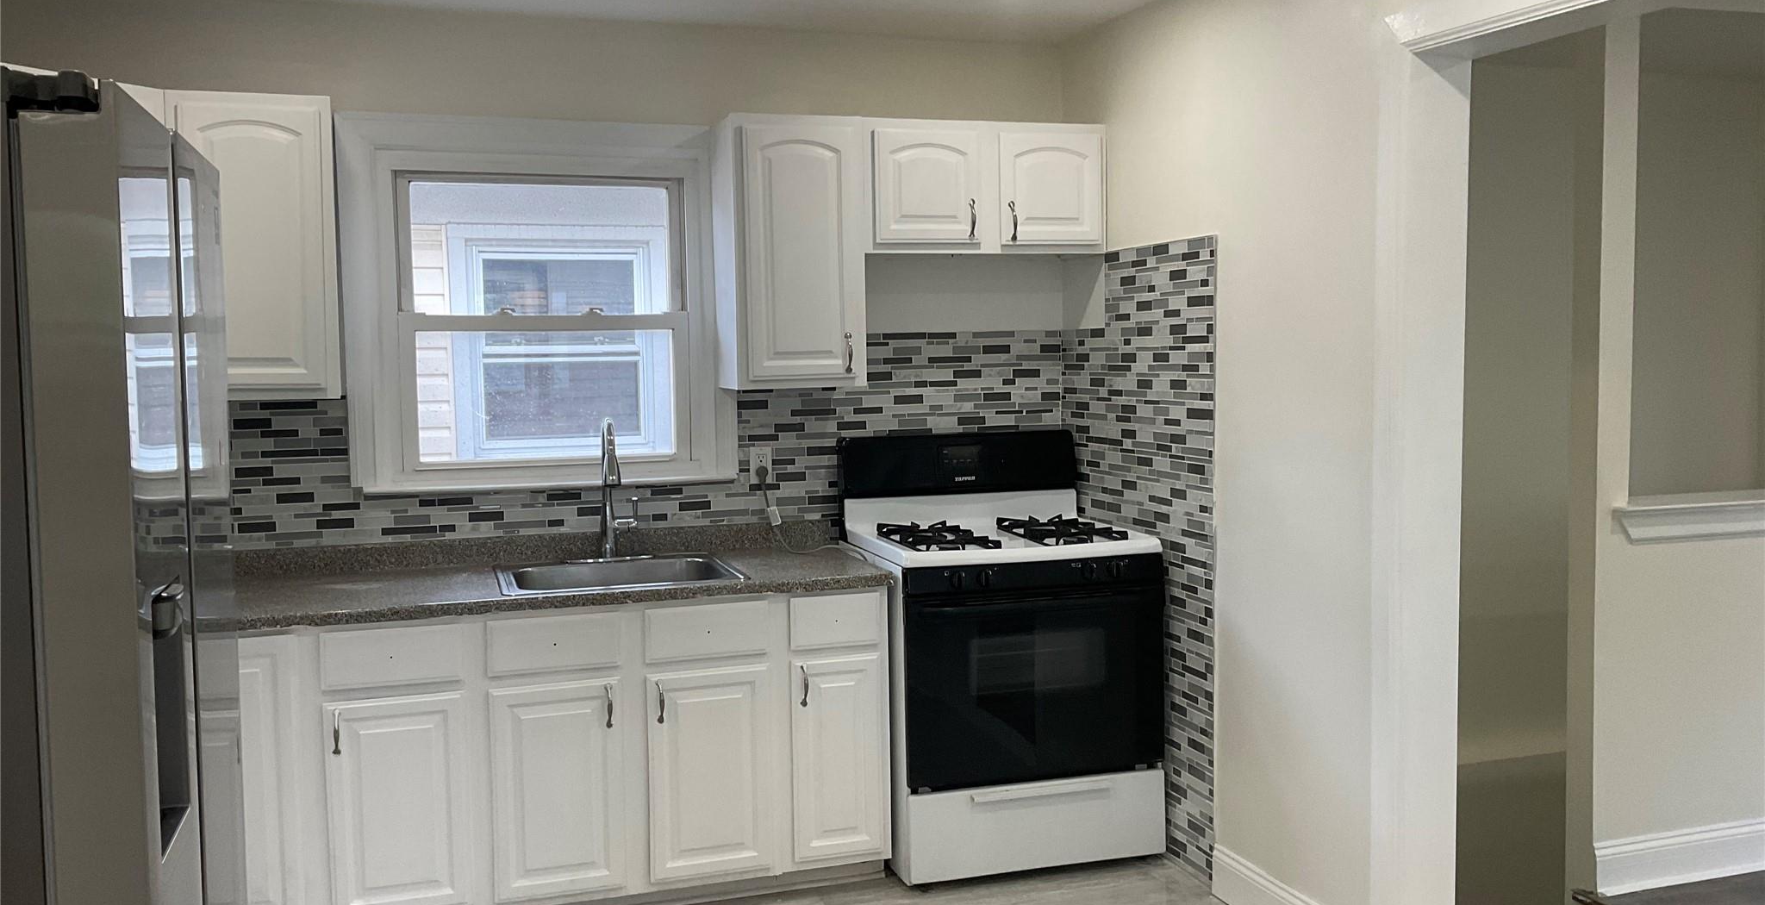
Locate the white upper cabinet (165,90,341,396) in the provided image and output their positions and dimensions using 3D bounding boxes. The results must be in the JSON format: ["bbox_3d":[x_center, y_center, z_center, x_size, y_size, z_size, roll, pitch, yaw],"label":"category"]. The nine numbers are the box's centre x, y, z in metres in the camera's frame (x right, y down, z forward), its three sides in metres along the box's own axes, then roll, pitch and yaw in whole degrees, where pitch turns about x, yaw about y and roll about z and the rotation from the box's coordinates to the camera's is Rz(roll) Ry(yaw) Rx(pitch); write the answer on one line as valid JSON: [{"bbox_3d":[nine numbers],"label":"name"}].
[{"bbox_3d":[-1.631,-0.526,3.875,0.386,0.768,0.325,-2,4,-17],"label":"white upper cabinet"}]

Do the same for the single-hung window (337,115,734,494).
[{"bbox_3d":[-0.978,-0.423,4.270,1.078,1.039,0.100,-2,4,-17],"label":"single-hung window"}]

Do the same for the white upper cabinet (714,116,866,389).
[{"bbox_3d":[-0.273,-0.568,4.302,0.381,0.762,0.325,-2,4,-17],"label":"white upper cabinet"}]

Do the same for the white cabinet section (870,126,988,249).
[{"bbox_3d":[0.087,-0.776,4.417,0.363,0.362,0.327,-2,4,-18],"label":"white cabinet section"}]

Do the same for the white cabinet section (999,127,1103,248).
[{"bbox_3d":[0.451,-0.791,4.535,0.371,0.362,0.327,-2,4,-18],"label":"white cabinet section"}]

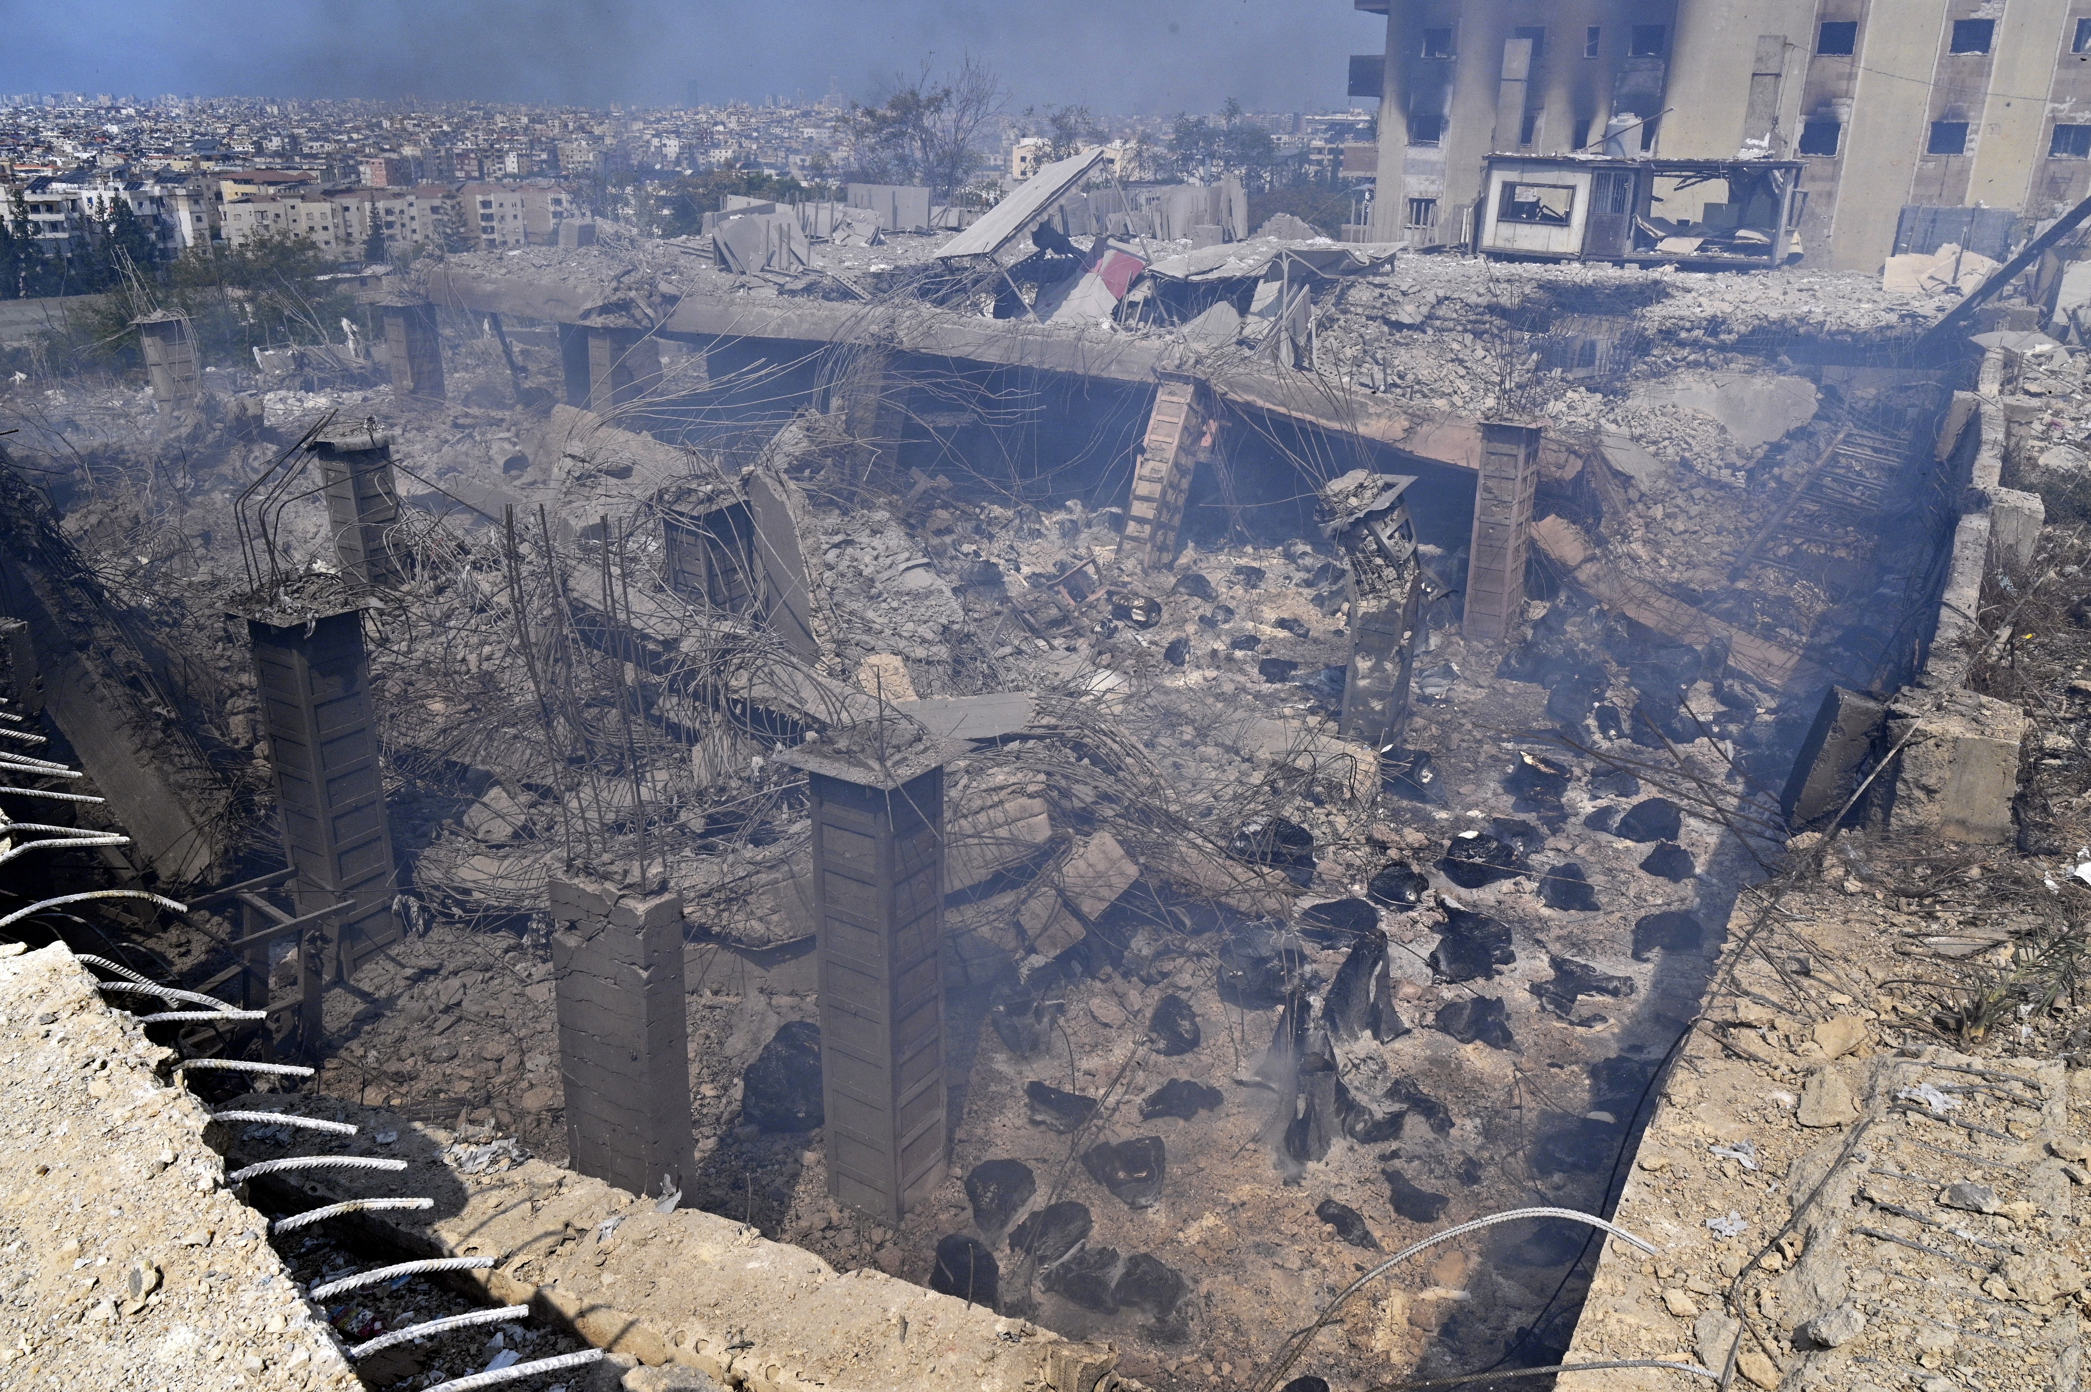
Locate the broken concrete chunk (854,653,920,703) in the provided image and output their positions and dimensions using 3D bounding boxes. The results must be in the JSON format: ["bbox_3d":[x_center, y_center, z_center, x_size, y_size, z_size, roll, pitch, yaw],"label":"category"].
[{"bbox_3d":[-1.829,-0.141,18.000,0.720,0.620,0.500,-1,21,-6],"label":"broken concrete chunk"}]

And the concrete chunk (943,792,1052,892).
[{"bbox_3d":[-0.533,1.471,15.265,1.250,0.750,0.600,-11,23,-28],"label":"concrete chunk"}]

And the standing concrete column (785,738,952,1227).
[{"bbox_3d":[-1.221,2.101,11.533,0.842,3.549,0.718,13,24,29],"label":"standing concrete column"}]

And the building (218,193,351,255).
[{"bbox_3d":[-175.283,-108.257,362.000,26.000,14.500,13.000,-7,21,-19],"label":"building"}]

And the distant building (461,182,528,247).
[{"bbox_3d":[-141.924,-123.974,404.000,13.000,17.000,12.000,-15,26,-36],"label":"distant building"}]

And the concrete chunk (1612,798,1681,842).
[{"bbox_3d":[6.750,1.381,17.549,0.750,0.470,0.580,10,22,23],"label":"concrete chunk"}]

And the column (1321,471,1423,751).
[{"bbox_3d":[4.263,-1.095,20.663,0.819,3.315,0.780,13,24,29],"label":"column"}]

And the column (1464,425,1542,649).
[{"bbox_3d":[7.243,-2.602,24.818,0.632,3.352,0.743,13,24,31],"label":"column"}]

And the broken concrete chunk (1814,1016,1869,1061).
[{"bbox_3d":[1.863,0.805,3.670,0.120,0.070,0.105,13,23,29],"label":"broken concrete chunk"}]

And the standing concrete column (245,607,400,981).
[{"bbox_3d":[-6.534,0.858,14.288,0.632,3.352,0.685,12,22,29],"label":"standing concrete column"}]

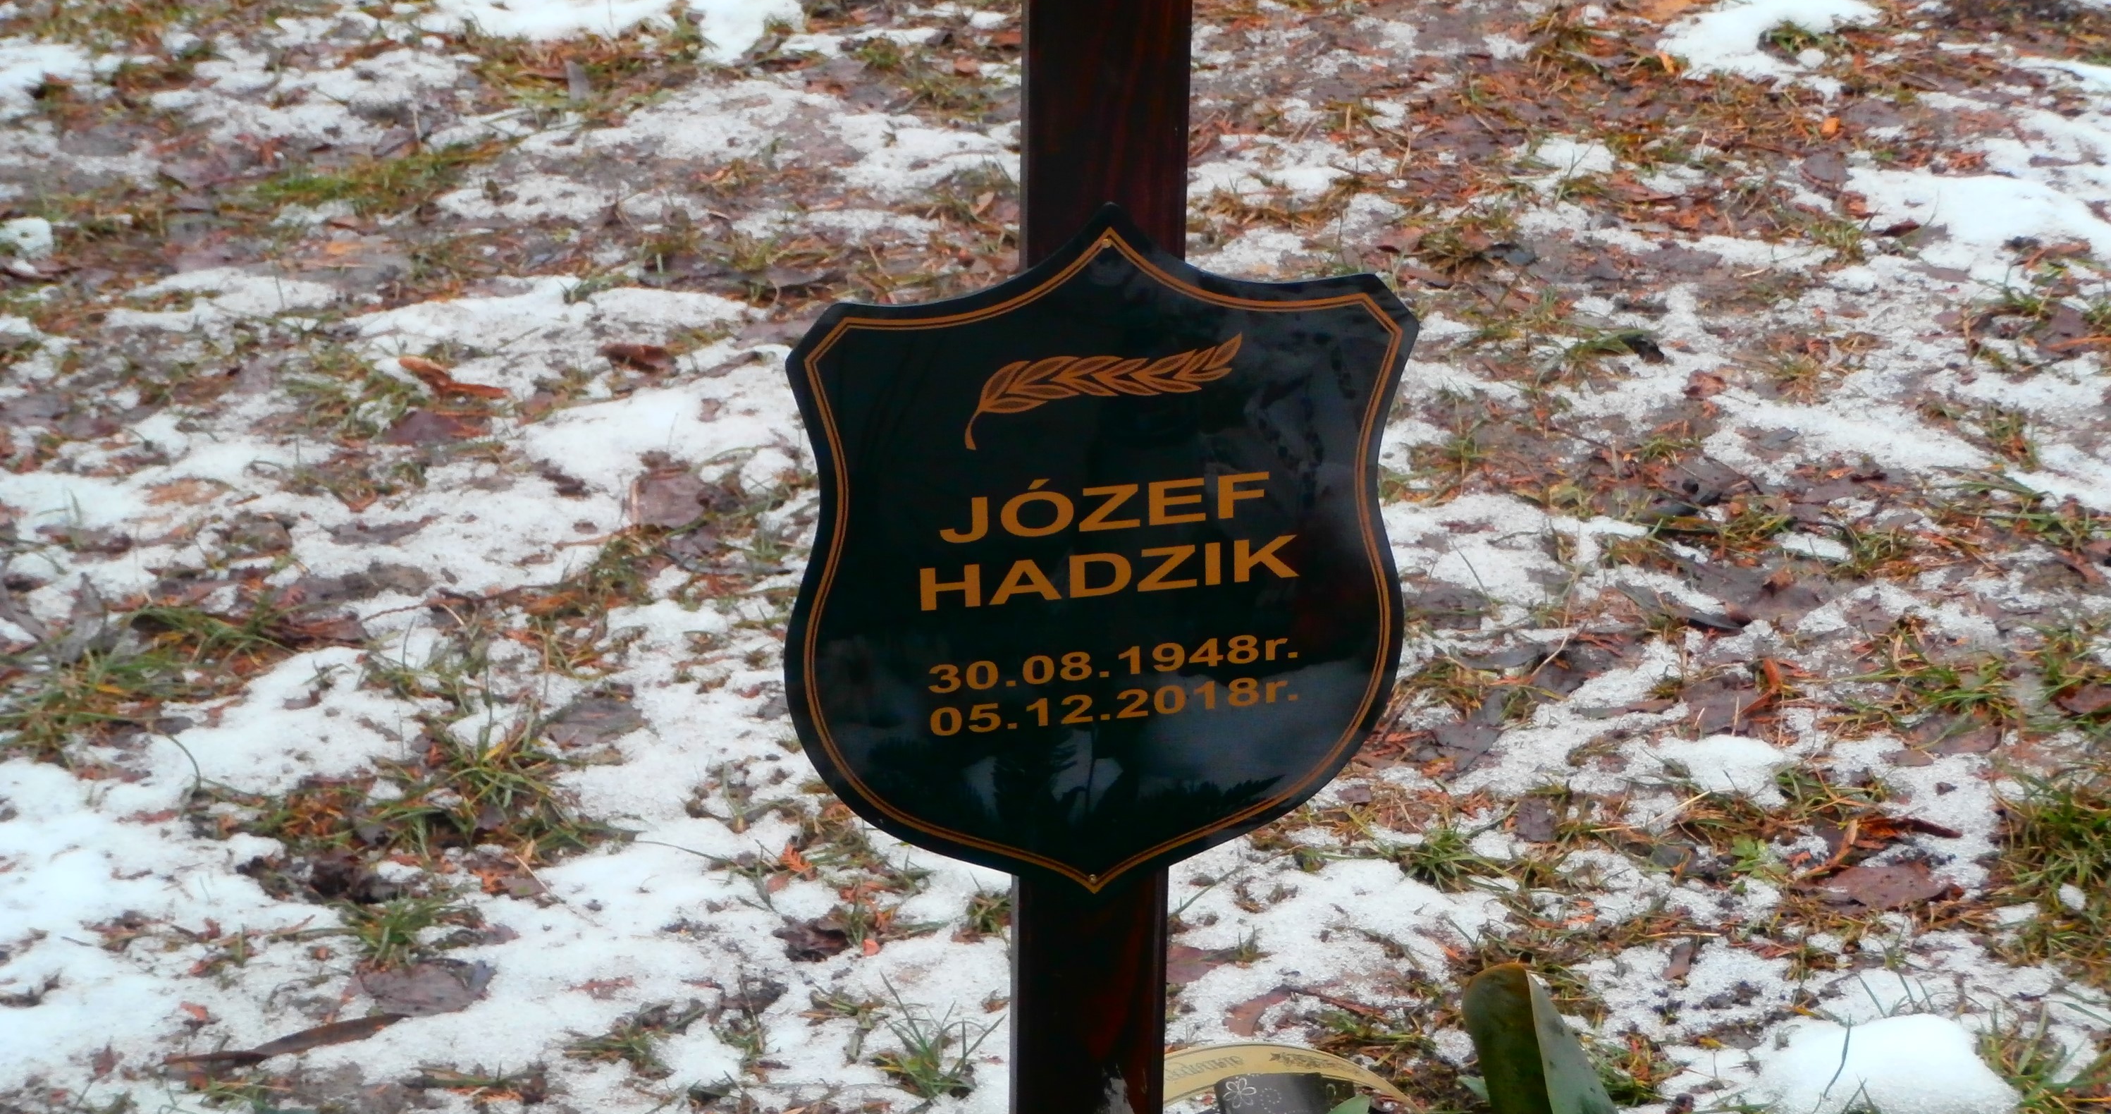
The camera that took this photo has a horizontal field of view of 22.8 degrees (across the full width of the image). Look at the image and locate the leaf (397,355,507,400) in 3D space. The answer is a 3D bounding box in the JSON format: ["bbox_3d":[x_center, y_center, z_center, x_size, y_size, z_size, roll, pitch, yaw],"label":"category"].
[{"bbox_3d":[-0.402,-0.120,3.495,0.072,0.018,0.030,8,28,13],"label":"leaf"}]

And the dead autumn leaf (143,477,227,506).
[{"bbox_3d":[-0.557,-0.042,3.355,0.053,0.007,0.032,1,27,0],"label":"dead autumn leaf"}]

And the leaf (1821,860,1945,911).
[{"bbox_3d":[0.463,0.184,2.938,0.070,0.011,0.040,1,27,0],"label":"leaf"}]

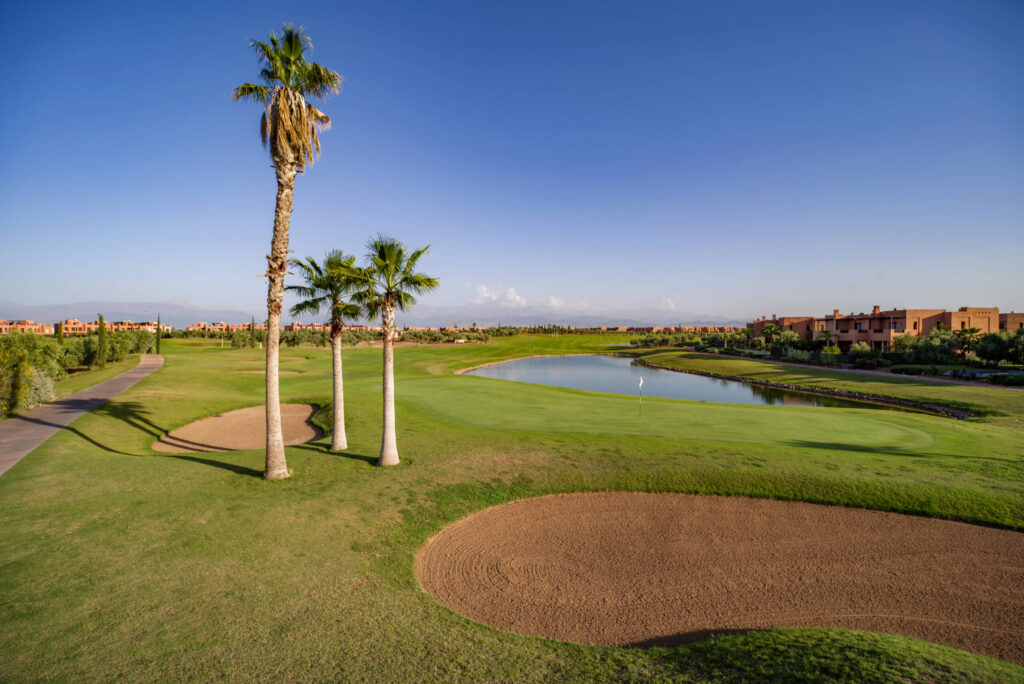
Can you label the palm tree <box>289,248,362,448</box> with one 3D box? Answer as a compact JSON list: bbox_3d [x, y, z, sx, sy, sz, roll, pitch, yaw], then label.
[{"bbox_3d":[-7.100,0.330,16.500,3.100,7.700,3.100,0,2,0],"label":"palm tree"}]

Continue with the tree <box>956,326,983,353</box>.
[{"bbox_3d":[57.700,0.130,54.000,3.400,4.300,3.400,0,2,0],"label":"tree"}]

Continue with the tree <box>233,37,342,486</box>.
[{"bbox_3d":[-6.940,-2.700,13.200,3.400,13.900,3.400,0,2,0],"label":"tree"}]

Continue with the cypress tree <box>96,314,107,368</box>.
[{"bbox_3d":[-49.500,-0.060,51.500,1.200,6.500,1.200,0,2,0],"label":"cypress tree"}]

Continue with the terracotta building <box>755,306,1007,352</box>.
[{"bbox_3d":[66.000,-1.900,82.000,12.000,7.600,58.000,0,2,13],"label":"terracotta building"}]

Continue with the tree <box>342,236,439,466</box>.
[{"bbox_3d":[-4.140,0.290,14.500,3.250,7.750,3.250,0,2,0],"label":"tree"}]

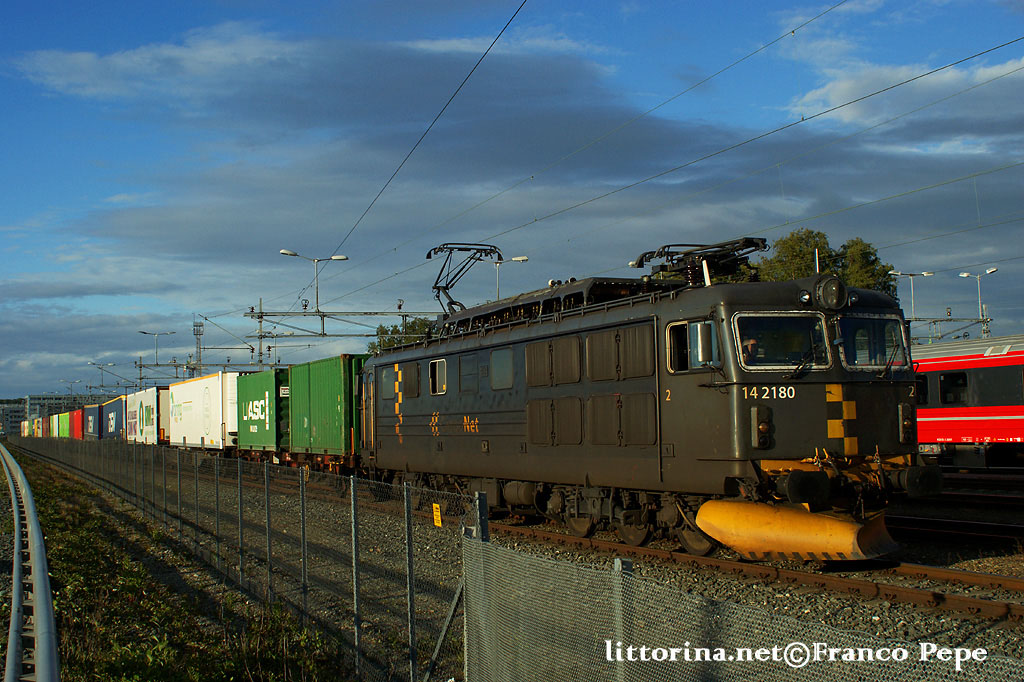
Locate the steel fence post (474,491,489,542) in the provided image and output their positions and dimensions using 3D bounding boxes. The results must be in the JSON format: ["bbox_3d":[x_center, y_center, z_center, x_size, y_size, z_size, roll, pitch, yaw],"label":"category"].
[{"bbox_3d":[-0.225,2.270,10.050,0.080,2.000,0.080,0,-4,-24],"label":"steel fence post"}]

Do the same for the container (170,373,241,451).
[{"bbox_3d":[-12.960,3.180,53.300,2.550,2.950,13.500,0,-4,-24],"label":"container"}]

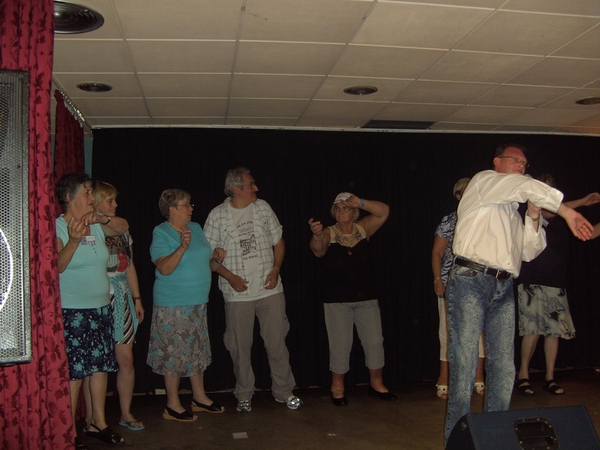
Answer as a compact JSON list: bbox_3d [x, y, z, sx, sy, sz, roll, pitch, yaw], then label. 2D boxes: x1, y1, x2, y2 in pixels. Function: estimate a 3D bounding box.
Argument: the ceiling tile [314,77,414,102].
[{"bbox_3d":[0.428,-0.945,4.446,0.600,0.025,0.600,0,-4,-9],"label":"ceiling tile"}]

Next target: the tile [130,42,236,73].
[{"bbox_3d":[-0.670,-0.970,3.679,0.600,0.025,0.600,0,-4,-9],"label":"tile"}]

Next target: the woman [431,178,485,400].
[{"bbox_3d":[1.284,0.478,5.028,0.470,1.710,0.330,0,-4,-8],"label":"woman"}]

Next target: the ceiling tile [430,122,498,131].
[{"bbox_3d":[1.432,-0.870,5.810,0.600,0.025,0.600,0,-4,-9],"label":"ceiling tile"}]

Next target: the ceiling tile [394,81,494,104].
[{"bbox_3d":[1.014,-0.939,4.524,0.600,0.025,0.600,0,-4,-8],"label":"ceiling tile"}]

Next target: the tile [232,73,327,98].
[{"bbox_3d":[-0.169,-0.937,4.345,0.600,0.025,0.600,0,-4,-8],"label":"tile"}]

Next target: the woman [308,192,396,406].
[{"bbox_3d":[0.367,0.523,4.752,0.640,1.570,0.450,-1,-4,-3],"label":"woman"}]

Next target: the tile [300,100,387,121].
[{"bbox_3d":[0.341,-0.908,5.038,0.600,0.025,0.600,0,-4,-9],"label":"tile"}]

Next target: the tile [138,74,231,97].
[{"bbox_3d":[-0.759,-0.933,4.271,0.600,0.025,0.600,0,-4,-9],"label":"tile"}]

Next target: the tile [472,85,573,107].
[{"bbox_3d":[1.574,-0.927,4.586,0.600,0.025,0.600,0,-4,-8],"label":"tile"}]

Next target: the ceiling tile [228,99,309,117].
[{"bbox_3d":[-0.257,-0.899,4.937,0.600,0.025,0.600,0,-4,-8],"label":"ceiling tile"}]

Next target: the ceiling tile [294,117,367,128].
[{"bbox_3d":[0.275,-0.871,5.411,0.600,0.025,0.270,0,-4,-8],"label":"ceiling tile"}]

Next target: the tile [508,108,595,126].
[{"bbox_3d":[2.079,-0.900,5.323,0.600,0.025,0.600,0,-4,-9],"label":"tile"}]

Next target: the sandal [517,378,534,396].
[{"bbox_3d":[1.746,1.250,4.962,0.095,0.090,0.245,0,-4,-8],"label":"sandal"}]

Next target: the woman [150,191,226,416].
[{"bbox_3d":[-0.757,0.520,4.340,0.480,1.560,0.500,-3,-4,35],"label":"woman"}]

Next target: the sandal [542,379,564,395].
[{"bbox_3d":[1.893,1.217,4.764,0.095,0.085,0.240,1,-4,-32],"label":"sandal"}]

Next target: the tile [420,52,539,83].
[{"bbox_3d":[1.084,-0.964,3.899,0.600,0.025,0.600,0,-4,-8],"label":"tile"}]

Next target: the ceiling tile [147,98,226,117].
[{"bbox_3d":[-0.849,-0.890,4.850,0.600,0.025,0.600,0,-4,-8],"label":"ceiling tile"}]

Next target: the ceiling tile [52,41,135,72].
[{"bbox_3d":[-1.218,-0.941,3.558,0.580,0.025,0.600,0,-4,-8],"label":"ceiling tile"}]

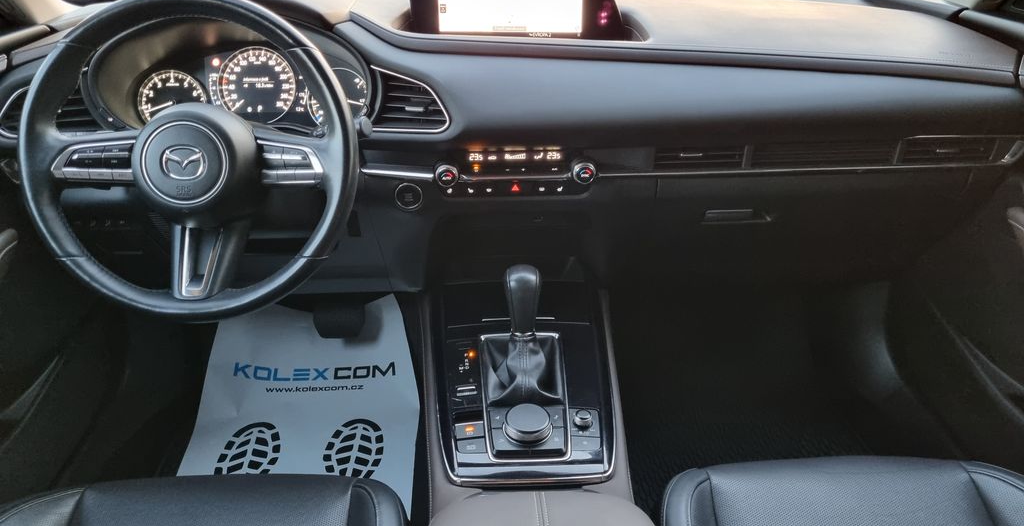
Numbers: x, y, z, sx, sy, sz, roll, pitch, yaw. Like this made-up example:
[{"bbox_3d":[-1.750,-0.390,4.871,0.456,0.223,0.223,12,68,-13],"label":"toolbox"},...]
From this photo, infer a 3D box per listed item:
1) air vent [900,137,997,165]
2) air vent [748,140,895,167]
[{"bbox_3d":[0.622,-0.159,1.097,0.134,0.038,0.030,-1,22,0],"label":"air vent"},{"bbox_3d":[0.441,-0.153,1.089,0.204,0.036,0.030,-2,22,-2],"label":"air vent"}]

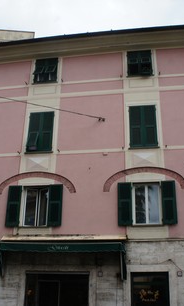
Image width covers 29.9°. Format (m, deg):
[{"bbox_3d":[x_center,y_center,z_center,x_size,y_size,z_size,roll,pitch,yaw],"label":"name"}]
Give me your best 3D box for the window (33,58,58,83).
[{"bbox_3d":[-2.029,-3.634,15.254,1.070,1.353,0.240,-3,-22,8],"label":"window"}]

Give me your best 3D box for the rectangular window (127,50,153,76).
[{"bbox_3d":[2.072,-3.960,15.055,1.081,1.339,0.200,-3,-23,8],"label":"rectangular window"}]

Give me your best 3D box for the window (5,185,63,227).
[{"bbox_3d":[-2.147,1.995,12.968,2.124,1.599,0.200,-3,-22,8],"label":"window"}]

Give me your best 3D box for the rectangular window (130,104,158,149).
[{"bbox_3d":[2.054,-1.092,13.862,1.095,1.897,0.120,-3,-23,8],"label":"rectangular window"}]

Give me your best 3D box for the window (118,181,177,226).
[{"bbox_3d":[1.974,1.807,12.380,2.070,1.574,0.200,-3,-22,8],"label":"window"}]

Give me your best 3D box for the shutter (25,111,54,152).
[{"bbox_3d":[-2.173,-0.916,14.454,1.113,1.885,0.150,-3,-23,8],"label":"shutter"}]

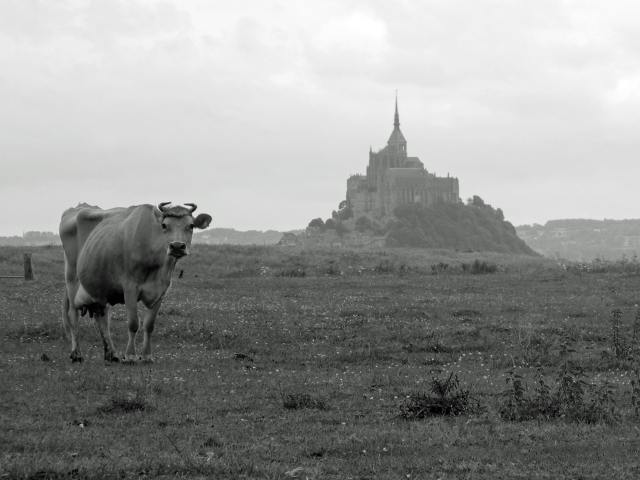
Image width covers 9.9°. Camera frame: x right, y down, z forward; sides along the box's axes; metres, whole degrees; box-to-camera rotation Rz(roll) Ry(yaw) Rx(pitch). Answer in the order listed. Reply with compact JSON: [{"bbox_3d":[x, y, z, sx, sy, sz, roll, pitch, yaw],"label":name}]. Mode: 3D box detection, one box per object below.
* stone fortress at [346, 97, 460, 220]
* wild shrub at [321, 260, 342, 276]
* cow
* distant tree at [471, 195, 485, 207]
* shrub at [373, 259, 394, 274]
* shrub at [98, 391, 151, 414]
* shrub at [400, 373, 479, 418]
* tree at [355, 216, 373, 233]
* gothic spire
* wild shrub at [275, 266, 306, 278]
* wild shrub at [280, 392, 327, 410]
[{"bbox_3d":[67.971,-67.564,3010.000,93.000,104.000,80.000,0,0,0],"label":"stone fortress"},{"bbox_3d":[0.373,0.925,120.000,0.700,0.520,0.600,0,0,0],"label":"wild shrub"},{"bbox_3d":[-1.569,0.359,31.200,0.700,1.360,2.000,0,0,-25],"label":"cow"},{"bbox_3d":[128.208,-32.154,3010.000,11.400,9.800,11.000,0,0,0],"label":"distant tree"},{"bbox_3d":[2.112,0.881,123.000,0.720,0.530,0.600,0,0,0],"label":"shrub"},{"bbox_3d":[-1.216,1.011,23.000,0.323,0.149,0.280,0,0,0],"label":"shrub"},{"bbox_3d":[0.675,0.879,20.900,0.460,0.260,0.400,0,0,0],"label":"shrub"},{"bbox_3d":[34.822,-12.408,2960.000,14.409,12.808,13.689,0,0,0],"label":"tree"},{"bbox_3d":[63.296,-106.582,3020.000,4.800,31.036,4.800,0,0,0],"label":"gothic spire"},{"bbox_3d":[-0.614,0.677,77.000,0.666,0.250,0.500,0,0,0],"label":"wild shrub"},{"bbox_3d":[-0.097,0.952,21.800,0.270,0.110,0.220,0,0,0],"label":"wild shrub"}]

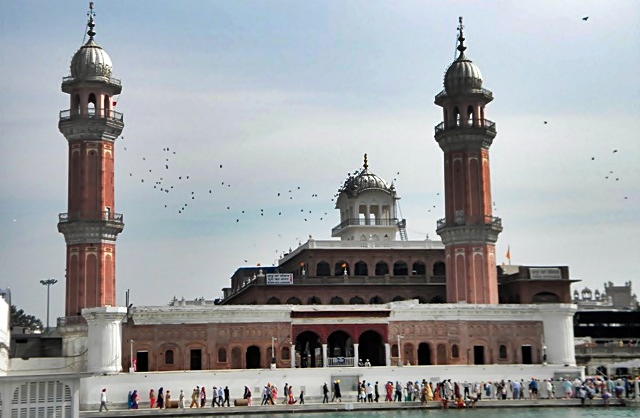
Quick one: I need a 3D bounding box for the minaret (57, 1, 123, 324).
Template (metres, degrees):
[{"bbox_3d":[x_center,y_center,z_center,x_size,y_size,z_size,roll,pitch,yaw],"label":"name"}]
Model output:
[{"bbox_3d":[-26.549,-5.928,119.346,7.400,36.940,7.400,1,-9,-11],"label":"minaret"}]

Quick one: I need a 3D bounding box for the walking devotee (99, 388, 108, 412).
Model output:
[{"bbox_3d":[-16.312,14.400,78.071,0.720,1.707,0.500,1,-9,-11],"label":"walking devotee"}]

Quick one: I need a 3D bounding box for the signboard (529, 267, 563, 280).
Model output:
[{"bbox_3d":[29.593,8.498,136.000,4.400,1.450,0.150,1,-9,-11],"label":"signboard"}]

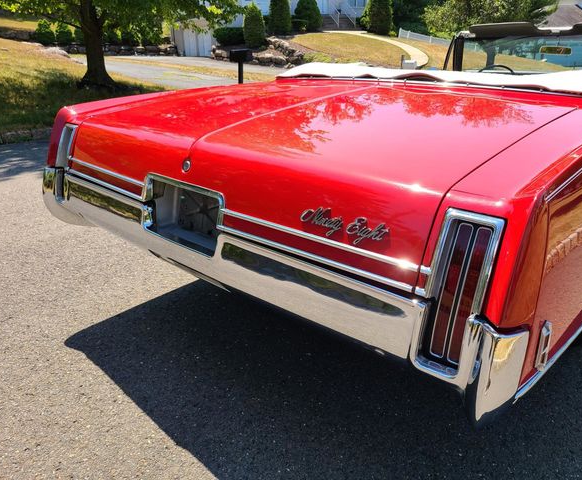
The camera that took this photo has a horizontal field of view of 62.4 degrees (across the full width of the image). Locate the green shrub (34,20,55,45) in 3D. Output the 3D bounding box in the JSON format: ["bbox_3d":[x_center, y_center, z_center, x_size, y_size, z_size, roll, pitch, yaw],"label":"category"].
[{"bbox_3d":[-12.820,-10.828,25.000,1.000,1.270,1.000,-8,22,-24],"label":"green shrub"}]

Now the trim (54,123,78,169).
[{"bbox_3d":[-0.957,-0.396,2.052,0.128,0.185,0.100,19,27,39],"label":"trim"}]

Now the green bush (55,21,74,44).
[{"bbox_3d":[-11.780,-10.792,25.000,0.920,1.200,0.920,-8,22,-22],"label":"green bush"}]

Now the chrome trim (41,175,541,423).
[{"bbox_3d":[-0.281,0.021,1.615,1.970,0.280,0.300,19,27,39],"label":"chrome trim"}]

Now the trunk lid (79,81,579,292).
[{"bbox_3d":[0.042,-0.376,1.837,1.610,0.360,1.140,19,27,39],"label":"trunk lid"}]

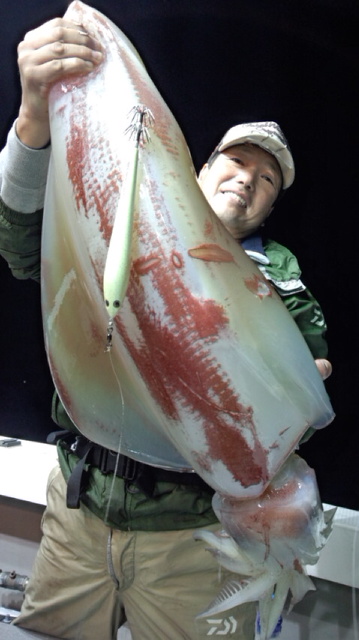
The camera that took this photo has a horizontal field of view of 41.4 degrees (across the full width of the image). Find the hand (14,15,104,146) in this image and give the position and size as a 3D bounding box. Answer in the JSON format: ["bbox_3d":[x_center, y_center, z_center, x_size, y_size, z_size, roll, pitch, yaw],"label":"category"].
[{"bbox_3d":[-0.160,-0.316,0.640,0.110,0.160,0.090,1,13,-9],"label":"hand"}]

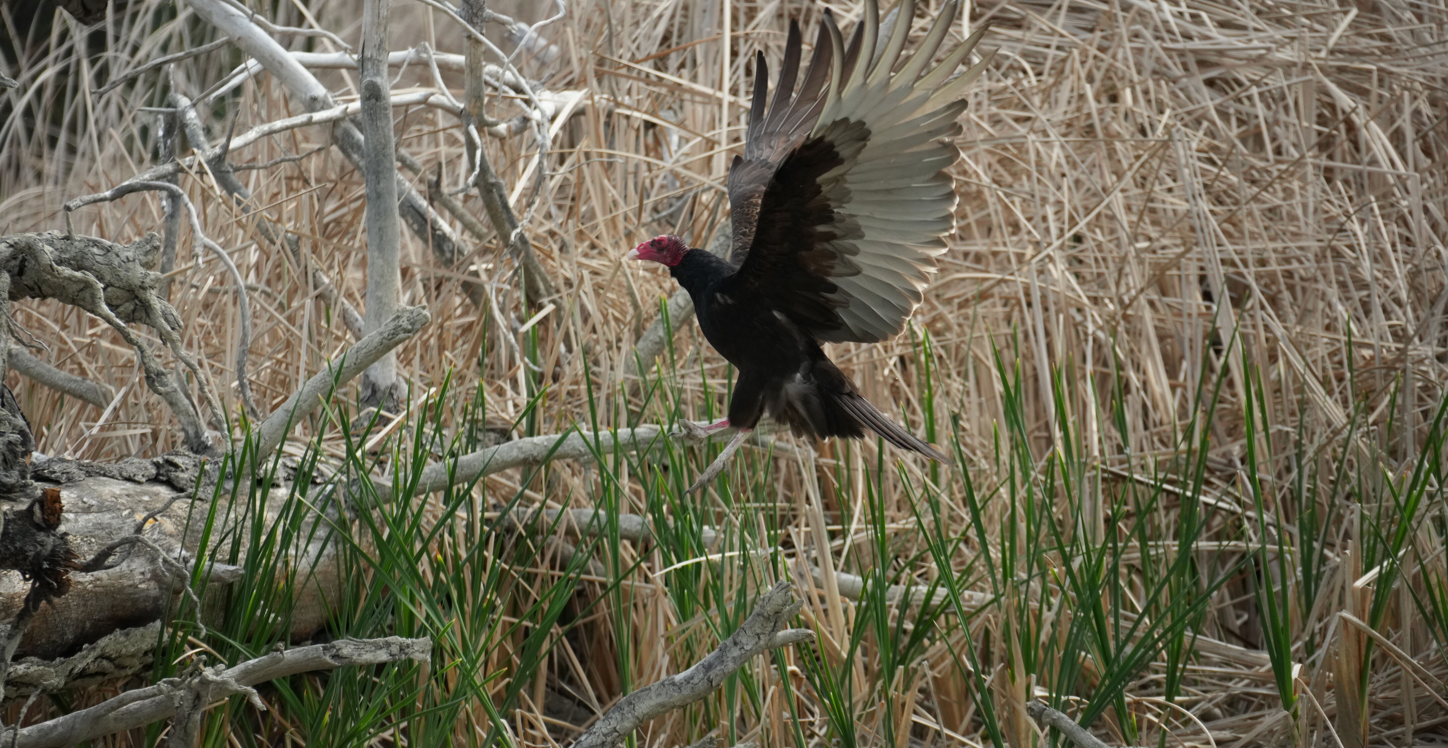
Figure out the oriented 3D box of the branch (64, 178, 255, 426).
[{"bbox_3d":[-0.969,-0.125,20.800,0.333,0.417,0.170,0,2,0],"label":"branch"}]

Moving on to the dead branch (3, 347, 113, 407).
[{"bbox_3d":[-1.164,0.006,21.100,0.186,0.111,0.090,0,2,0],"label":"dead branch"}]

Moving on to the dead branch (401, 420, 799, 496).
[{"bbox_3d":[-0.207,0.142,20.400,0.668,0.128,0.180,0,2,0],"label":"dead branch"}]

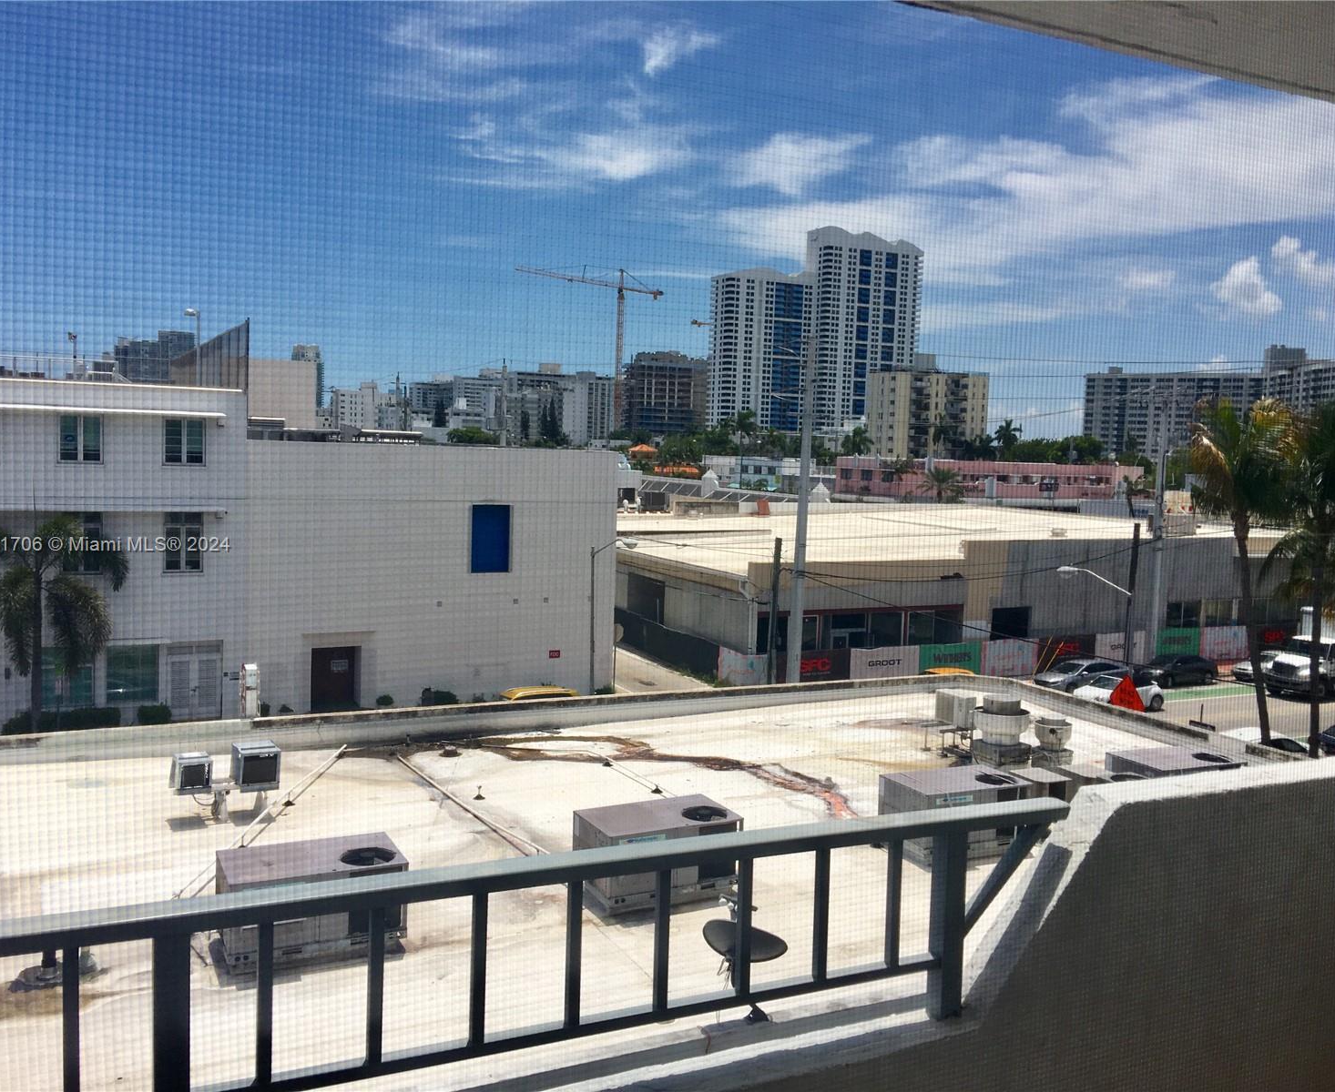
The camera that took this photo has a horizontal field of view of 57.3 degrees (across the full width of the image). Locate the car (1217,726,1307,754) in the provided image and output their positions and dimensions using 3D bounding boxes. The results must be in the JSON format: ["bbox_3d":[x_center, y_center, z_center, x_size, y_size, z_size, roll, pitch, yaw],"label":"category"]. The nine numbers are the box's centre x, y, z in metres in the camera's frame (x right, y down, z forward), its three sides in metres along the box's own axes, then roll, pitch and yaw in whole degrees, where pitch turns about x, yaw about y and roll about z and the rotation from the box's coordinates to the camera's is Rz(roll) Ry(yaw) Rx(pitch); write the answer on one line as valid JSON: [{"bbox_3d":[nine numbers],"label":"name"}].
[{"bbox_3d":[21.105,7.400,43.064,4.600,1.440,1.800,0,5,-26],"label":"car"}]

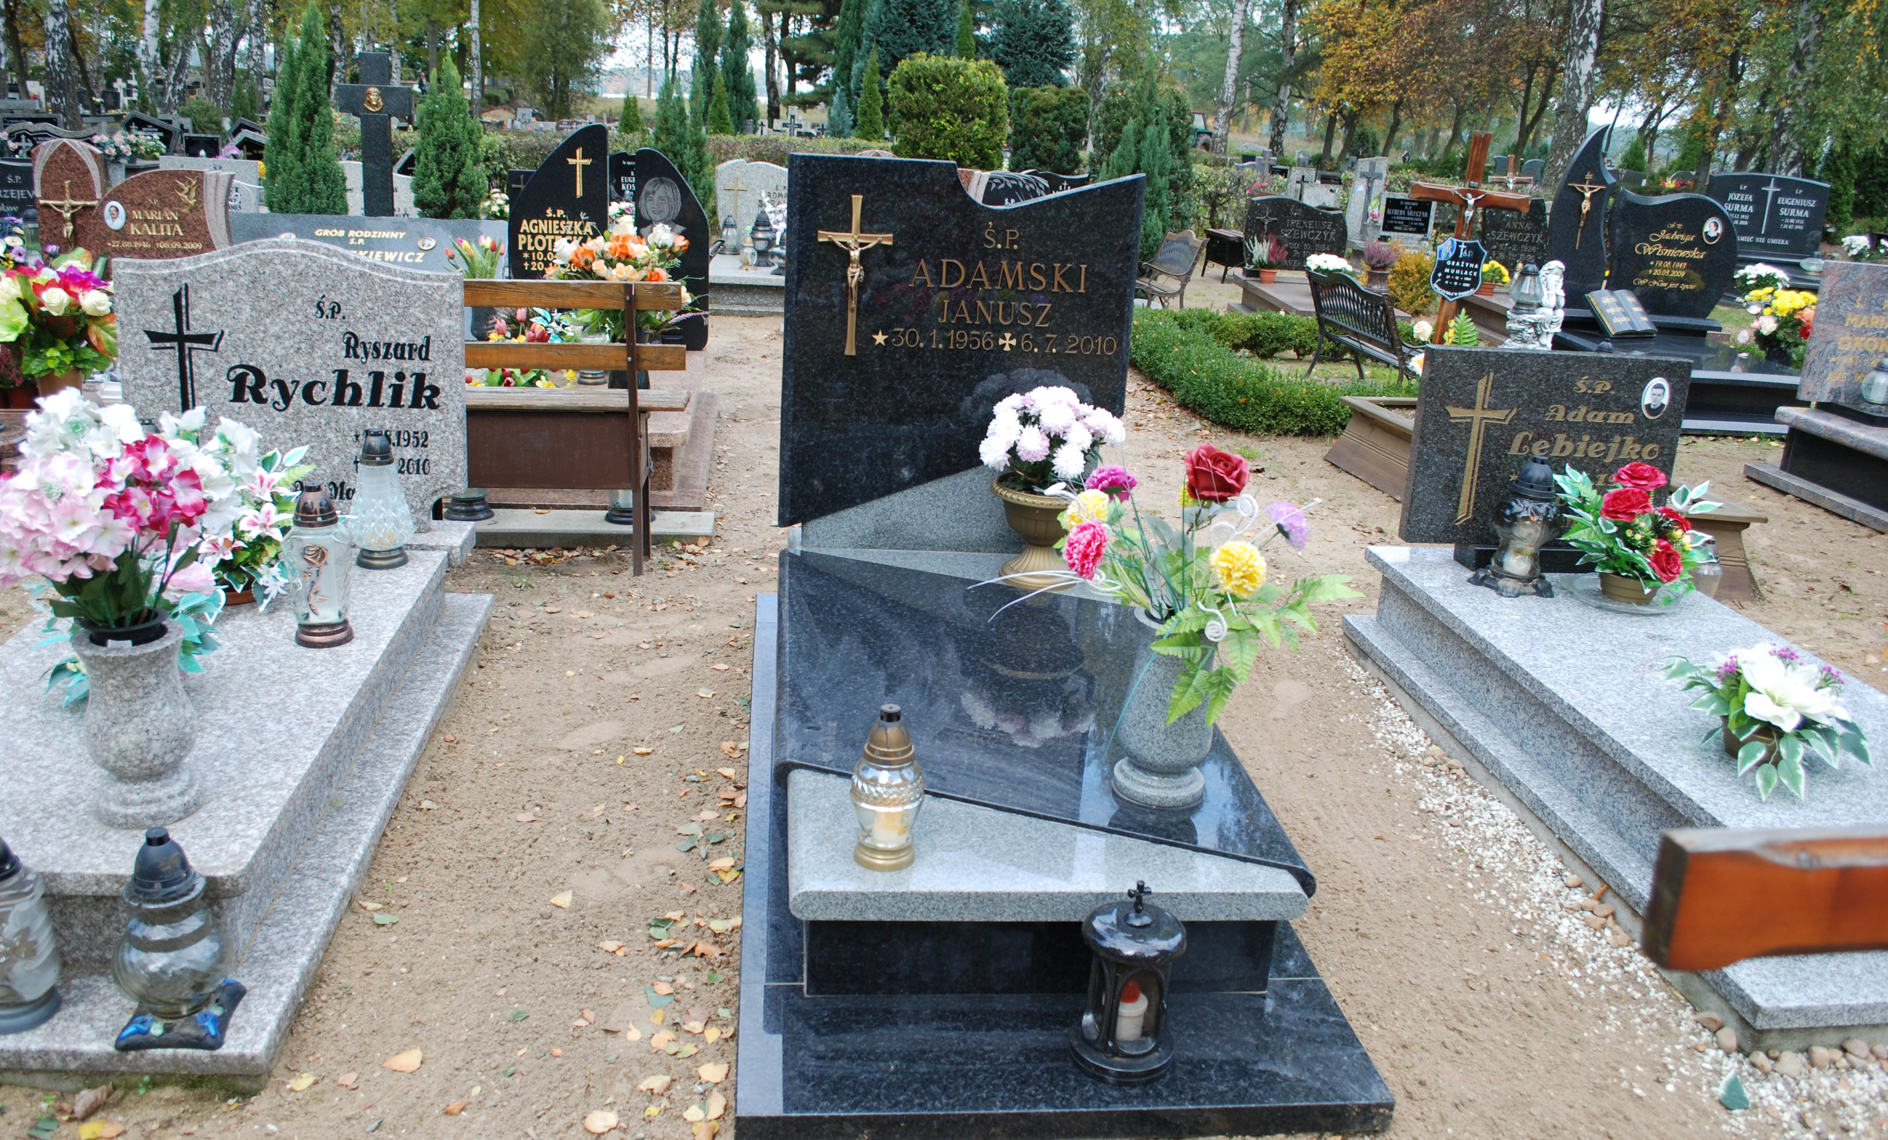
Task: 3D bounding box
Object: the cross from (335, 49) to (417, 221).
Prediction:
[{"bbox_3d":[-3.027,-2.011,7.576,0.410,1.460,0.120,1,18,-6],"label":"cross"}]

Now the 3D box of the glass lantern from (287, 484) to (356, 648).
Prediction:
[{"bbox_3d":[-1.387,-0.013,3.151,0.155,0.370,0.150,1,19,-8],"label":"glass lantern"}]

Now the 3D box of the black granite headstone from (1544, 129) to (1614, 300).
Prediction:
[{"bbox_3d":[3.870,-2.115,8.581,0.385,1.100,0.100,2,18,-2],"label":"black granite headstone"}]

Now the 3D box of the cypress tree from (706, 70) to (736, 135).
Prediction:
[{"bbox_3d":[-3.872,-7.760,24.530,0.530,1.680,0.530,1,19,-8],"label":"cypress tree"}]

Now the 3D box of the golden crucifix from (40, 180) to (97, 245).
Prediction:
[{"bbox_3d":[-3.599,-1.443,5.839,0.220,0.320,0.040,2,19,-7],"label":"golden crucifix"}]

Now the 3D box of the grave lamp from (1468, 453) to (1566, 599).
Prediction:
[{"bbox_3d":[1.558,-0.123,3.781,0.200,0.335,0.200,1,18,-6],"label":"grave lamp"}]

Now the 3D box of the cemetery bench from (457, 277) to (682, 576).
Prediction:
[{"bbox_3d":[-1.427,-0.472,4.405,1.250,0.920,0.440,1,19,-9],"label":"cemetery bench"}]

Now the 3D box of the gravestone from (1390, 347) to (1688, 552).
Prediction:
[{"bbox_3d":[1.645,-0.335,3.909,0.740,0.520,0.080,1,14,-6],"label":"gravestone"}]

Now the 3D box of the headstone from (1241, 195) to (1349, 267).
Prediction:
[{"bbox_3d":[2.847,-2.721,11.505,0.860,0.570,0.100,1,19,-9],"label":"headstone"}]

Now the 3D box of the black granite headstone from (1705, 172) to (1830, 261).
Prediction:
[{"bbox_3d":[8.634,-3.746,14.981,1.430,0.830,0.120,1,19,-10],"label":"black granite headstone"}]

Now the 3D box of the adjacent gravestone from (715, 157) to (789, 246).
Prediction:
[{"bbox_3d":[-1.318,-2.788,10.855,0.820,0.670,0.100,1,19,-8],"label":"adjacent gravestone"}]

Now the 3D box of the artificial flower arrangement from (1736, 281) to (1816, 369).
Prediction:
[{"bbox_3d":[4.510,-1.304,7.632,0.420,0.440,0.380,1,18,-6],"label":"artificial flower arrangement"}]

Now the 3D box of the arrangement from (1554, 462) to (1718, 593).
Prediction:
[{"bbox_3d":[1.897,-0.105,3.858,0.450,0.360,0.350,1,19,-8],"label":"arrangement"}]

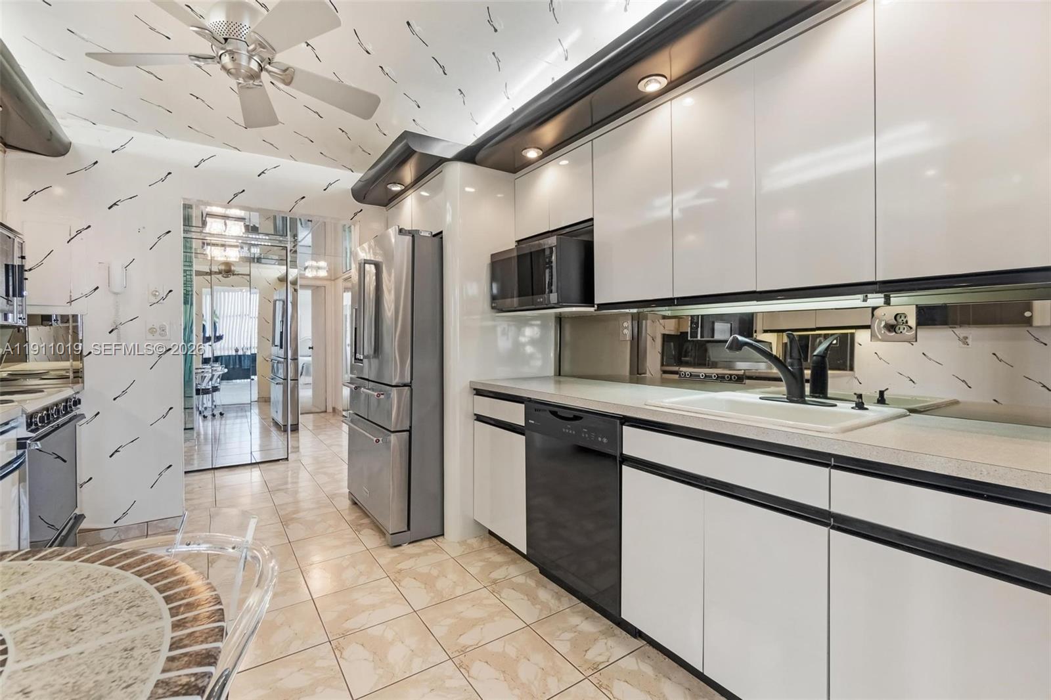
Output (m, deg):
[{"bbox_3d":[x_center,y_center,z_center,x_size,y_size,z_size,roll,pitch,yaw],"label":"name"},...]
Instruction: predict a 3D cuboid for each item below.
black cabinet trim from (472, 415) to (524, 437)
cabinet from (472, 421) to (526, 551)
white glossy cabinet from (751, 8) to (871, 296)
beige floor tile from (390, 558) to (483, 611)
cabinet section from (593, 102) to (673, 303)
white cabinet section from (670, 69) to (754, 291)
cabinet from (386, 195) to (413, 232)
[{"bbox_3d":[-0.133,0.388,2.327,0.035,0.044,0.498,-2,2,-36],"label":"black cabinet trim"},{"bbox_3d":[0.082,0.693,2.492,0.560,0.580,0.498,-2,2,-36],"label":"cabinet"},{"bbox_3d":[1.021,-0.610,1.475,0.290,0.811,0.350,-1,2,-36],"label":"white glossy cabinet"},{"bbox_3d":[-0.429,1.118,2.100,0.337,0.012,0.337,-1,2,-36],"label":"beige floor tile"},{"bbox_3d":[0.600,-0.627,2.074,0.320,0.803,0.458,-1,2,-36],"label":"cabinet section"},{"bbox_3d":[0.832,-0.616,1.750,0.320,0.803,0.334,-1,2,-36],"label":"white cabinet section"},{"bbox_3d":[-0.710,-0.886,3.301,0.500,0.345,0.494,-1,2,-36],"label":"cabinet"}]

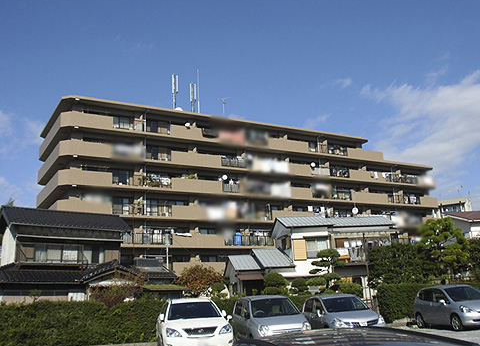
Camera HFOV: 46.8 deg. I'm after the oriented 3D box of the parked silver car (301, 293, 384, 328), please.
[{"bbox_3d":[3.195,4.677,17.683,1.700,1.540,4.200,0,-12,-9],"label":"parked silver car"}]

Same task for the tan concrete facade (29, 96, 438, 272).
[{"bbox_3d":[2.711,5.561,68.767,52.000,20.400,11.500,5,-14,-31],"label":"tan concrete facade"}]

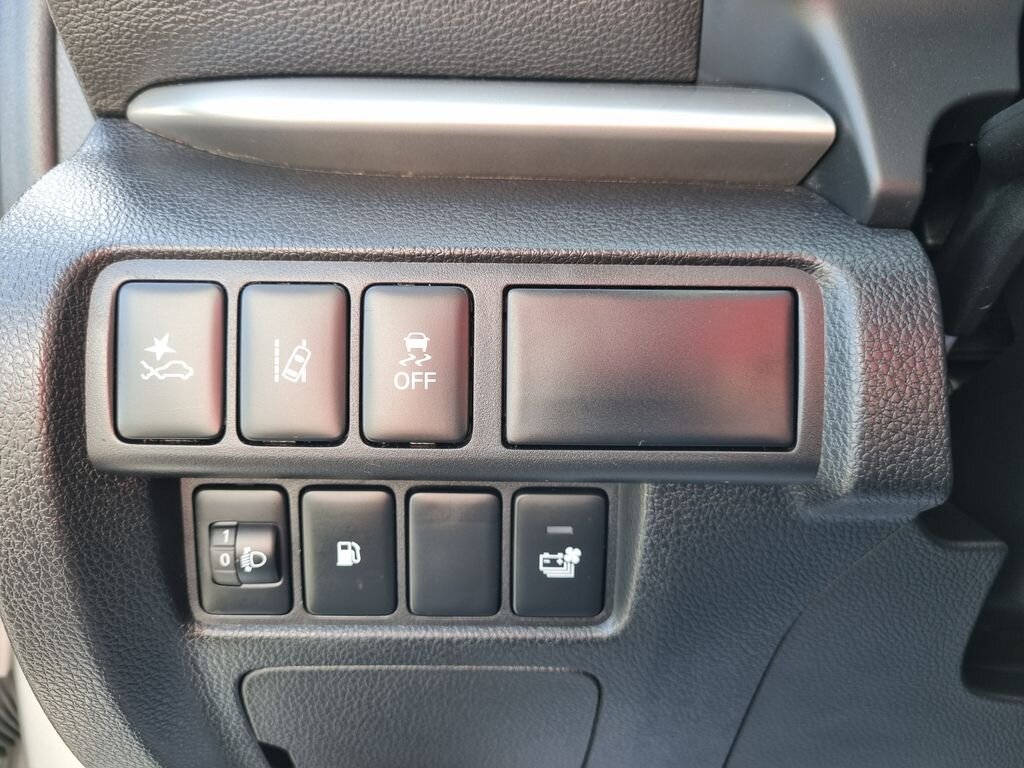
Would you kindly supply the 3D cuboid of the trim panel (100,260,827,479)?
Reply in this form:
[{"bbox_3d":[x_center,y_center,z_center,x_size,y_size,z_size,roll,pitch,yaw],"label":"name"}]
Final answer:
[{"bbox_3d":[-0.013,-0.003,0.182,0.164,0.050,0.024,1,-1,0],"label":"trim panel"}]

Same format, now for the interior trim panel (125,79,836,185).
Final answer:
[{"bbox_3d":[-0.008,-0.064,0.195,0.174,0.025,0.018,1,-7,0],"label":"interior trim panel"}]

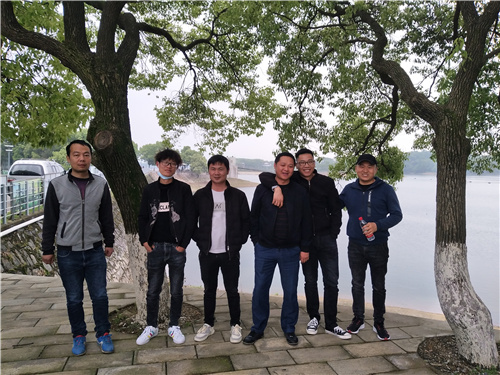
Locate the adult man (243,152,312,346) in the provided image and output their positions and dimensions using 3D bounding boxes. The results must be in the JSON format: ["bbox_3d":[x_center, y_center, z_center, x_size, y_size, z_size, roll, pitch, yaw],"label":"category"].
[{"bbox_3d":[0.255,0.534,3.516,0.600,1.719,0.340,0,2,3],"label":"adult man"}]

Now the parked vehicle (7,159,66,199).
[{"bbox_3d":[-11.300,-0.579,20.494,1.750,1.780,4.500,-1,3,-12],"label":"parked vehicle"}]

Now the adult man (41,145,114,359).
[{"bbox_3d":[-1.490,0.495,3.335,0.570,1.811,0.330,-1,3,-24],"label":"adult man"}]

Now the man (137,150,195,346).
[{"bbox_3d":[-0.770,0.522,3.486,0.540,1.745,0.340,0,3,-7],"label":"man"}]

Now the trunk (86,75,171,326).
[{"bbox_3d":[-1.250,0.087,3.987,0.800,2.570,0.550,0,2,0],"label":"trunk"}]

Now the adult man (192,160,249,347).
[{"bbox_3d":[-0.265,0.547,3.527,0.530,1.691,0.340,0,2,5],"label":"adult man"}]

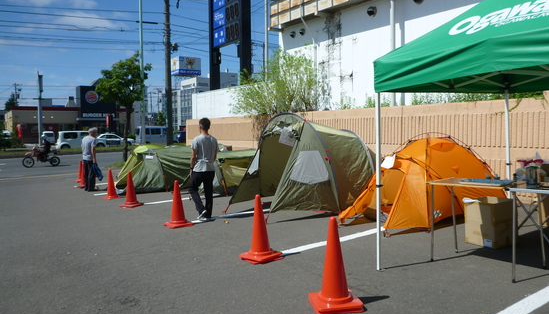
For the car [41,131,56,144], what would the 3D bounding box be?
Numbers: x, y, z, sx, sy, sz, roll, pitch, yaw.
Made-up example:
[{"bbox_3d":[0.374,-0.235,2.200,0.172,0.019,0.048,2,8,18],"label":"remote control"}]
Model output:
[{"bbox_3d":[-28.800,-2.260,56.300,1.550,1.900,3.500,-4,4,-35],"label":"car"}]

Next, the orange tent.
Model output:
[{"bbox_3d":[2.560,0.280,7.170,3.050,1.280,1.750,-4,3,-31],"label":"orange tent"}]

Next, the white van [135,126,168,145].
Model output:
[{"bbox_3d":[-10.360,-1.823,39.500,3.400,1.900,1.480,-2,3,-36],"label":"white van"}]

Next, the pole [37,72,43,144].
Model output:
[{"bbox_3d":[-20.606,-4.170,39.000,0.380,6.800,0.380,-2,3,-36],"label":"pole"}]

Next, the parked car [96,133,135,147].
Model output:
[{"bbox_3d":[-16.300,-1.520,43.800,4.500,1.470,1.720,-4,4,-35],"label":"parked car"}]

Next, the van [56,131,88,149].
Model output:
[{"bbox_3d":[-16.400,-1.330,38.100,3.850,1.650,1.690,-4,4,-35],"label":"van"}]

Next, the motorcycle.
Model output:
[{"bbox_3d":[-13.800,0.010,26.300,2.080,1.200,0.800,-4,4,-35],"label":"motorcycle"}]

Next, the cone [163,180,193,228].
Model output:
[{"bbox_3d":[-1.590,0.755,7.320,0.380,0.715,0.380,-4,3,-34],"label":"cone"}]

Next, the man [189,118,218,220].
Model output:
[{"bbox_3d":[-1.243,0.192,7.663,0.520,1.730,0.420,-2,2,-23],"label":"man"}]

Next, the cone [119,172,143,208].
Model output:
[{"bbox_3d":[-2.967,0.667,9.207,0.380,0.700,0.380,0,2,30],"label":"cone"}]

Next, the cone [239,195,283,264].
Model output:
[{"bbox_3d":[-0.165,0.810,5.100,0.380,0.720,0.380,-4,3,-34],"label":"cone"}]

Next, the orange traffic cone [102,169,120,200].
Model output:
[{"bbox_3d":[-3.912,0.650,10.687,0.380,0.700,0.380,0,2,30],"label":"orange traffic cone"}]

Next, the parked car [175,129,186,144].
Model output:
[{"bbox_3d":[-7.990,-1.864,45.500,4.200,1.550,1.700,-2,3,-36],"label":"parked car"}]

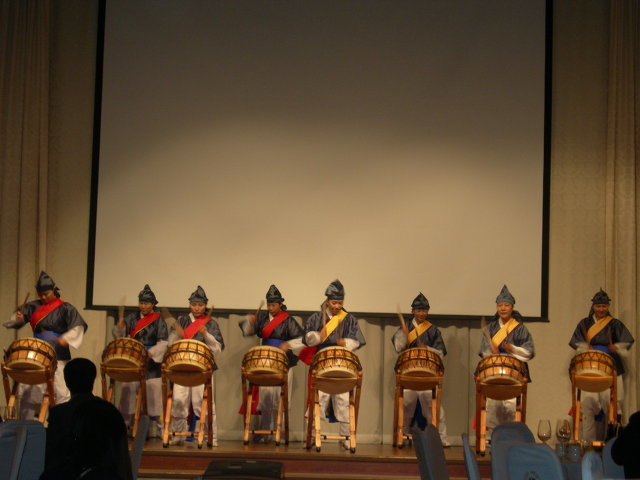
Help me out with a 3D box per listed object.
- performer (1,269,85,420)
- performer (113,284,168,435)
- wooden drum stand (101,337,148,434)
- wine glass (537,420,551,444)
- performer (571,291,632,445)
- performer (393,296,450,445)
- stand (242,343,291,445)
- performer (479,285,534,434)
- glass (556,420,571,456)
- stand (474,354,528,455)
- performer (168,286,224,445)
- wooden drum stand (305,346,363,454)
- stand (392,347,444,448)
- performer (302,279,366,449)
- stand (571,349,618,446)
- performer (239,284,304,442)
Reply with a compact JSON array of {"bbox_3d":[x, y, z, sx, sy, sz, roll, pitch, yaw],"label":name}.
[{"bbox_3d":[-2.770,1.164,17.100,0.750,1.710,0.520,1,-5,12],"label":"performer"},{"bbox_3d":[-1.942,1.320,18.400,0.550,1.670,0.500,1,-5,11],"label":"performer"},{"bbox_3d":[-2.148,1.632,18.655,0.510,1.103,0.560,2,-5,0],"label":"wooden drum stand"},{"bbox_3d":[1.236,1.102,9.391,0.076,0.215,0.076,2,-5,0],"label":"wine glass"},{"bbox_3d":[3.115,1.437,18.826,0.710,1.803,0.500,1,-5,8],"label":"performer"},{"bbox_3d":[1.099,1.406,18.500,0.600,1.670,0.500,2,-5,1],"label":"performer"},{"bbox_3d":[-0.580,1.660,18.100,0.510,1.040,0.520,1,-5,5],"label":"stand"},{"bbox_3d":[1.897,1.307,17.300,0.570,1.700,0.500,1,-5,5],"label":"performer"},{"bbox_3d":[1.317,1.068,9.200,0.078,0.206,0.078,2,-5,0],"label":"glass"},{"bbox_3d":[1.805,1.643,16.909,0.530,1.007,0.560,1,-5,6],"label":"stand"},{"bbox_3d":[-1.256,1.284,17.300,0.540,1.630,0.500,1,-5,5],"label":"performer"},{"bbox_3d":[0.130,1.574,16.827,0.550,1.040,0.560,2,-5,-5],"label":"wooden drum stand"},{"bbox_3d":[1.064,1.687,18.205,0.530,1.093,0.560,1,-5,2],"label":"stand"},{"bbox_3d":[0.146,1.252,17.100,0.640,1.710,0.500,2,-5,0],"label":"performer"},{"bbox_3d":[2.960,1.753,18.455,0.510,1.106,0.560,1,-5,5],"label":"stand"},{"bbox_3d":[-0.527,1.341,18.500,0.650,1.700,0.500,1,-5,10],"label":"performer"}]

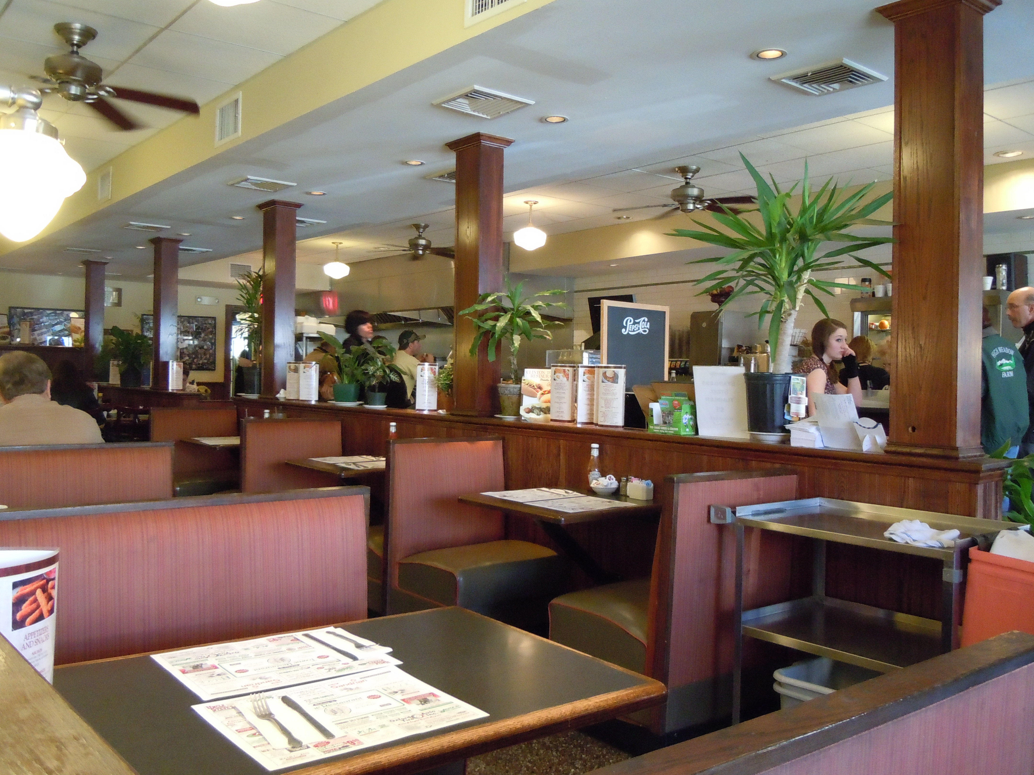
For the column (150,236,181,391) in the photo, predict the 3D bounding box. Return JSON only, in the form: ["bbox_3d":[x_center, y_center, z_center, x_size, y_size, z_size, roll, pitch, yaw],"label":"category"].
[{"bbox_3d":[-3.491,-0.730,8.907,0.260,1.490,0.295,-1,2,-40],"label":"column"}]

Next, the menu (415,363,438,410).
[{"bbox_3d":[-0.504,0.000,4.970,0.122,0.273,0.090,2,0,-6],"label":"menu"}]

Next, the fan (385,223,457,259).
[{"bbox_3d":[-1.079,-1.639,9.963,1.220,0.370,1.220,-1,2,-40],"label":"fan"}]

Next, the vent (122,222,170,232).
[{"bbox_3d":[-3.308,-1.417,7.973,0.340,0.025,0.340,1,1,-39],"label":"vent"}]

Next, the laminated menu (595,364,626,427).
[{"bbox_3d":[0.426,0.035,4.058,0.125,0.285,0.090,2,1,38],"label":"laminated menu"}]

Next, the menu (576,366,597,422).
[{"bbox_3d":[0.343,0.030,4.206,0.125,0.285,0.090,2,1,34],"label":"menu"}]

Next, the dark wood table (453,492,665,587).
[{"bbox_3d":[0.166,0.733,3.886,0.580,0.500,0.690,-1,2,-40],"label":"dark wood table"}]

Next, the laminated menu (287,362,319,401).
[{"bbox_3d":[-1.560,-0.046,6.516,0.230,0.287,0.100,2,1,30],"label":"laminated menu"}]

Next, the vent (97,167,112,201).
[{"bbox_3d":[-3.257,-1.592,7.063,0.025,0.240,0.365,1,1,-39],"label":"vent"}]

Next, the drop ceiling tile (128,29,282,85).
[{"bbox_3d":[-1.578,-1.675,4.559,0.600,0.020,0.610,-1,2,-40],"label":"drop ceiling tile"}]

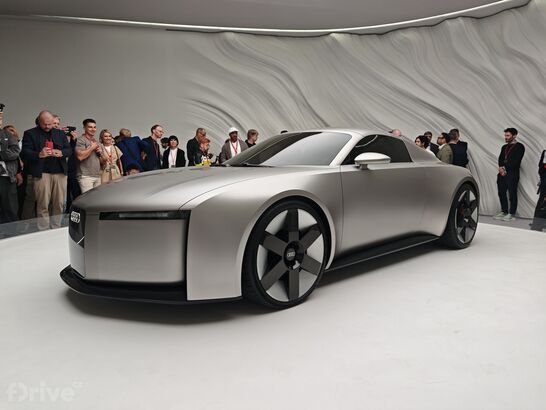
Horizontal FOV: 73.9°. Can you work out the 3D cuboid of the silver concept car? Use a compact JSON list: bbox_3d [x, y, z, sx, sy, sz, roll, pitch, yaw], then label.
[{"bbox_3d":[0.489,-0.150,3.748,4.520,1.280,1.970,-5,7,-40],"label":"silver concept car"}]

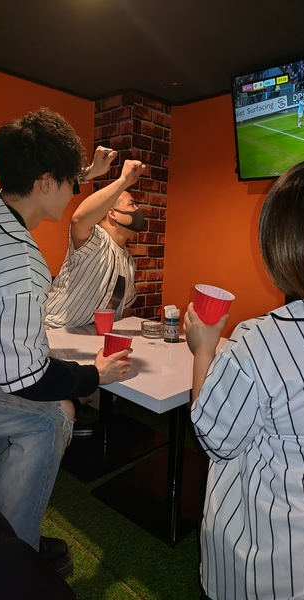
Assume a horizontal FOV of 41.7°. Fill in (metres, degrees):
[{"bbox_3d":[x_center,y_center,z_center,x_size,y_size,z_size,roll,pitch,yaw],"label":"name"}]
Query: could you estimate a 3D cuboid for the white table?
[{"bbox_3d":[-0.055,0.489,1.867,0.982,0.581,0.836,10,12,42],"label":"white table"}]

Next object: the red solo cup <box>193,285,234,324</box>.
[{"bbox_3d":[0.135,0.038,0.931,0.098,0.120,0.098,13,16,8],"label":"red solo cup"}]

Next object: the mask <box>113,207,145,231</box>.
[{"bbox_3d":[-0.102,-0.367,1.840,0.130,0.115,0.140,-15,7,3],"label":"mask"}]

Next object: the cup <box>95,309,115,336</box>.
[{"bbox_3d":[-0.235,0.113,1.957,0.100,0.120,0.100,1,9,-6],"label":"cup"}]

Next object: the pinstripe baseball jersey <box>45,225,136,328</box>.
[{"bbox_3d":[-0.288,-0.119,1.930,0.340,0.530,0.440,20,11,27],"label":"pinstripe baseball jersey"}]

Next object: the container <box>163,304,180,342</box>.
[{"bbox_3d":[0.100,0.112,1.909,0.075,0.164,0.075,3,9,3],"label":"container"}]

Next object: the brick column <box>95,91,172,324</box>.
[{"bbox_3d":[-0.178,-0.422,3.047,0.403,2.019,0.377,10,12,42],"label":"brick column"}]

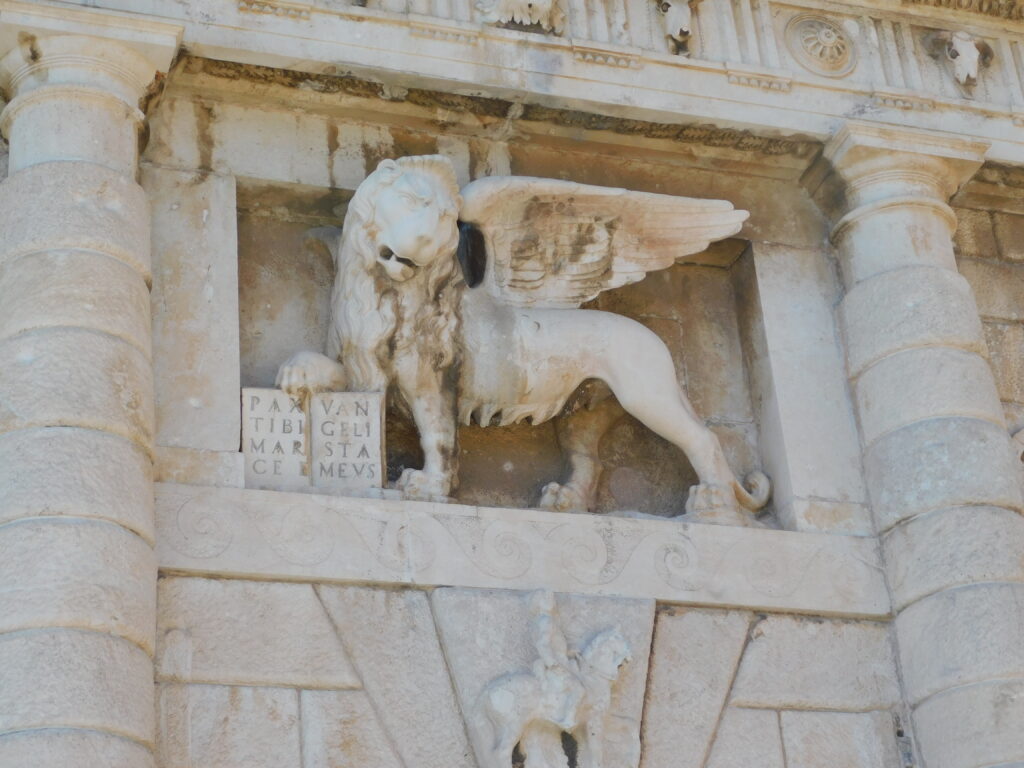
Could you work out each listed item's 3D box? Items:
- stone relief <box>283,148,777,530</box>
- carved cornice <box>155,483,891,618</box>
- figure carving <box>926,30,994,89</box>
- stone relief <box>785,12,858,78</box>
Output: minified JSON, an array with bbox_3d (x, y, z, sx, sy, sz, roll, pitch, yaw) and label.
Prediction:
[{"bbox_3d":[0.096,-0.250,12.078,3.164,2.270,0.670,5,-30,-17],"label":"stone relief"},{"bbox_3d":[0.124,1.052,11.505,4.474,0.510,0.320,5,-30,-17],"label":"carved cornice"},{"bbox_3d":[3.191,-2.291,13.709,0.522,0.549,0.200,5,-30,-17],"label":"figure carving"},{"bbox_3d":[2.135,-2.335,13.464,0.541,0.542,0.080,5,-30,-17],"label":"stone relief"}]

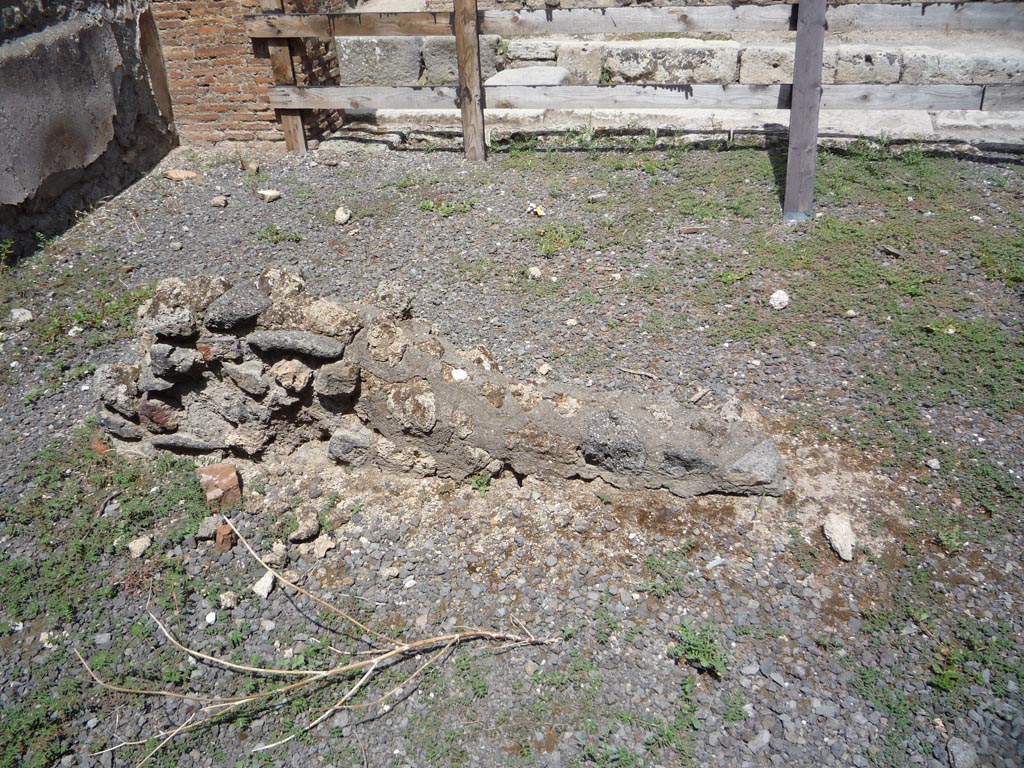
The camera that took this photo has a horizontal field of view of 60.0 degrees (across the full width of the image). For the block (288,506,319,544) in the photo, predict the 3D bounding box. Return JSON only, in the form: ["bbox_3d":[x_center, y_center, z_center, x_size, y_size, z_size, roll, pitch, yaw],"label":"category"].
[{"bbox_3d":[-0.517,0.350,2.212,0.078,0.050,0.080,-8,33,-8],"label":"block"}]

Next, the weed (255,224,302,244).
[{"bbox_3d":[-0.992,-0.635,3.769,0.190,0.045,0.100,-3,33,0],"label":"weed"}]

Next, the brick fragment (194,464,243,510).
[{"bbox_3d":[-0.772,0.270,2.333,0.110,0.075,0.105,-11,34,-12],"label":"brick fragment"}]

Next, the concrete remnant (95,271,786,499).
[{"bbox_3d":[-0.223,-0.029,2.478,1.900,0.370,0.490,2,33,8],"label":"concrete remnant"}]

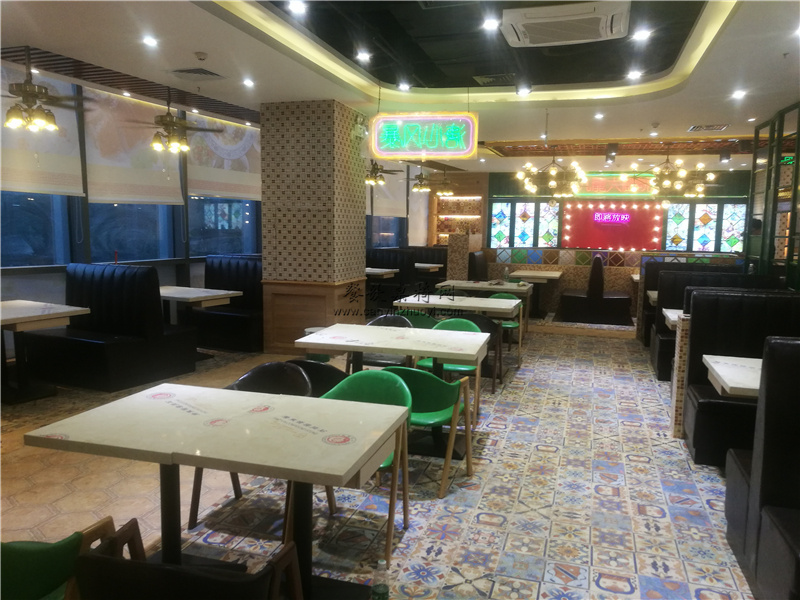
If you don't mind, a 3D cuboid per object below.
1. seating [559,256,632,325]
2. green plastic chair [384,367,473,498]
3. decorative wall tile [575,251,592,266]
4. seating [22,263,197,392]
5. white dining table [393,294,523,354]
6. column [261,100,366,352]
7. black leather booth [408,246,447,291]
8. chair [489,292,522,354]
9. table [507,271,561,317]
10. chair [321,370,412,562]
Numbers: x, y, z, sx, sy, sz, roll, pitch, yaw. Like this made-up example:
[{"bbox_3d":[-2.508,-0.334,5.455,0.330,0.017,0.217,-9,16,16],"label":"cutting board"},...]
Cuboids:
[{"bbox_3d":[3.183,-0.226,10.175,1.130,1.070,1.170,3,7,17],"label":"seating"},{"bbox_3d":[0.090,0.703,3.614,0.530,0.770,0.510,4,7,26],"label":"green plastic chair"},{"bbox_3d":[3.117,-0.701,10.589,0.265,0.250,0.020,3,7,17],"label":"decorative wall tile"},{"bbox_3d":[-2.880,0.204,6.245,1.060,1.130,1.020,3,7,22],"label":"seating"},{"bbox_3d":[0.620,0.392,6.632,1.206,0.754,0.784,3,7,16],"label":"white dining table"},{"bbox_3d":[-1.031,-0.833,7.675,0.925,2.904,1.085,3,7,16],"label":"column"},{"bbox_3d":[0.640,-0.657,14.530,1.050,1.120,0.780,3,7,22],"label":"black leather booth"},{"bbox_3d":[1.185,0.335,7.217,0.520,0.770,0.560,3,7,17],"label":"chair"},{"bbox_3d":[2.240,-0.078,10.266,0.770,0.740,1.200,3,7,17],"label":"table"},{"bbox_3d":[-0.215,0.778,3.072,0.543,0.769,0.533,3,7,20],"label":"chair"}]

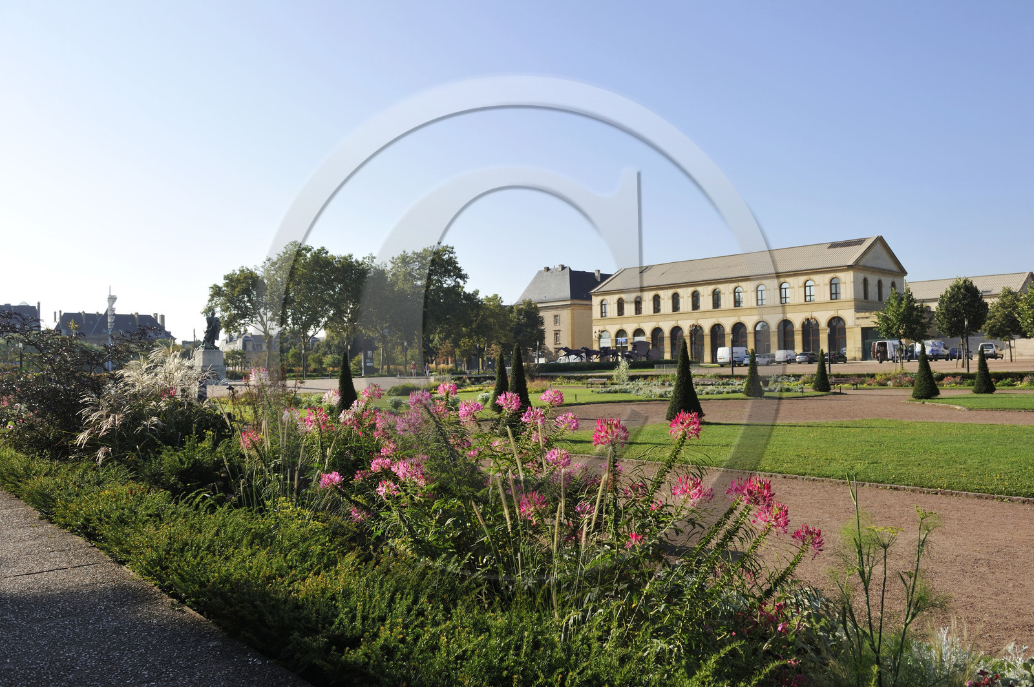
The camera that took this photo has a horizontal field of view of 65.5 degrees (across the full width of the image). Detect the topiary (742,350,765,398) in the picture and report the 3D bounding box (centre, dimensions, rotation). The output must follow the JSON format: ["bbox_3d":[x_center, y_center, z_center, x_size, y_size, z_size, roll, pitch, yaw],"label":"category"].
[{"bbox_3d":[12.136,1.541,41.200,1.118,2.485,1.118,-1,-2,0],"label":"topiary"}]

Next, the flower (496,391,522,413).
[{"bbox_3d":[-0.048,0.350,4.800,0.150,0.130,0.150,-1,-1,0],"label":"flower"}]

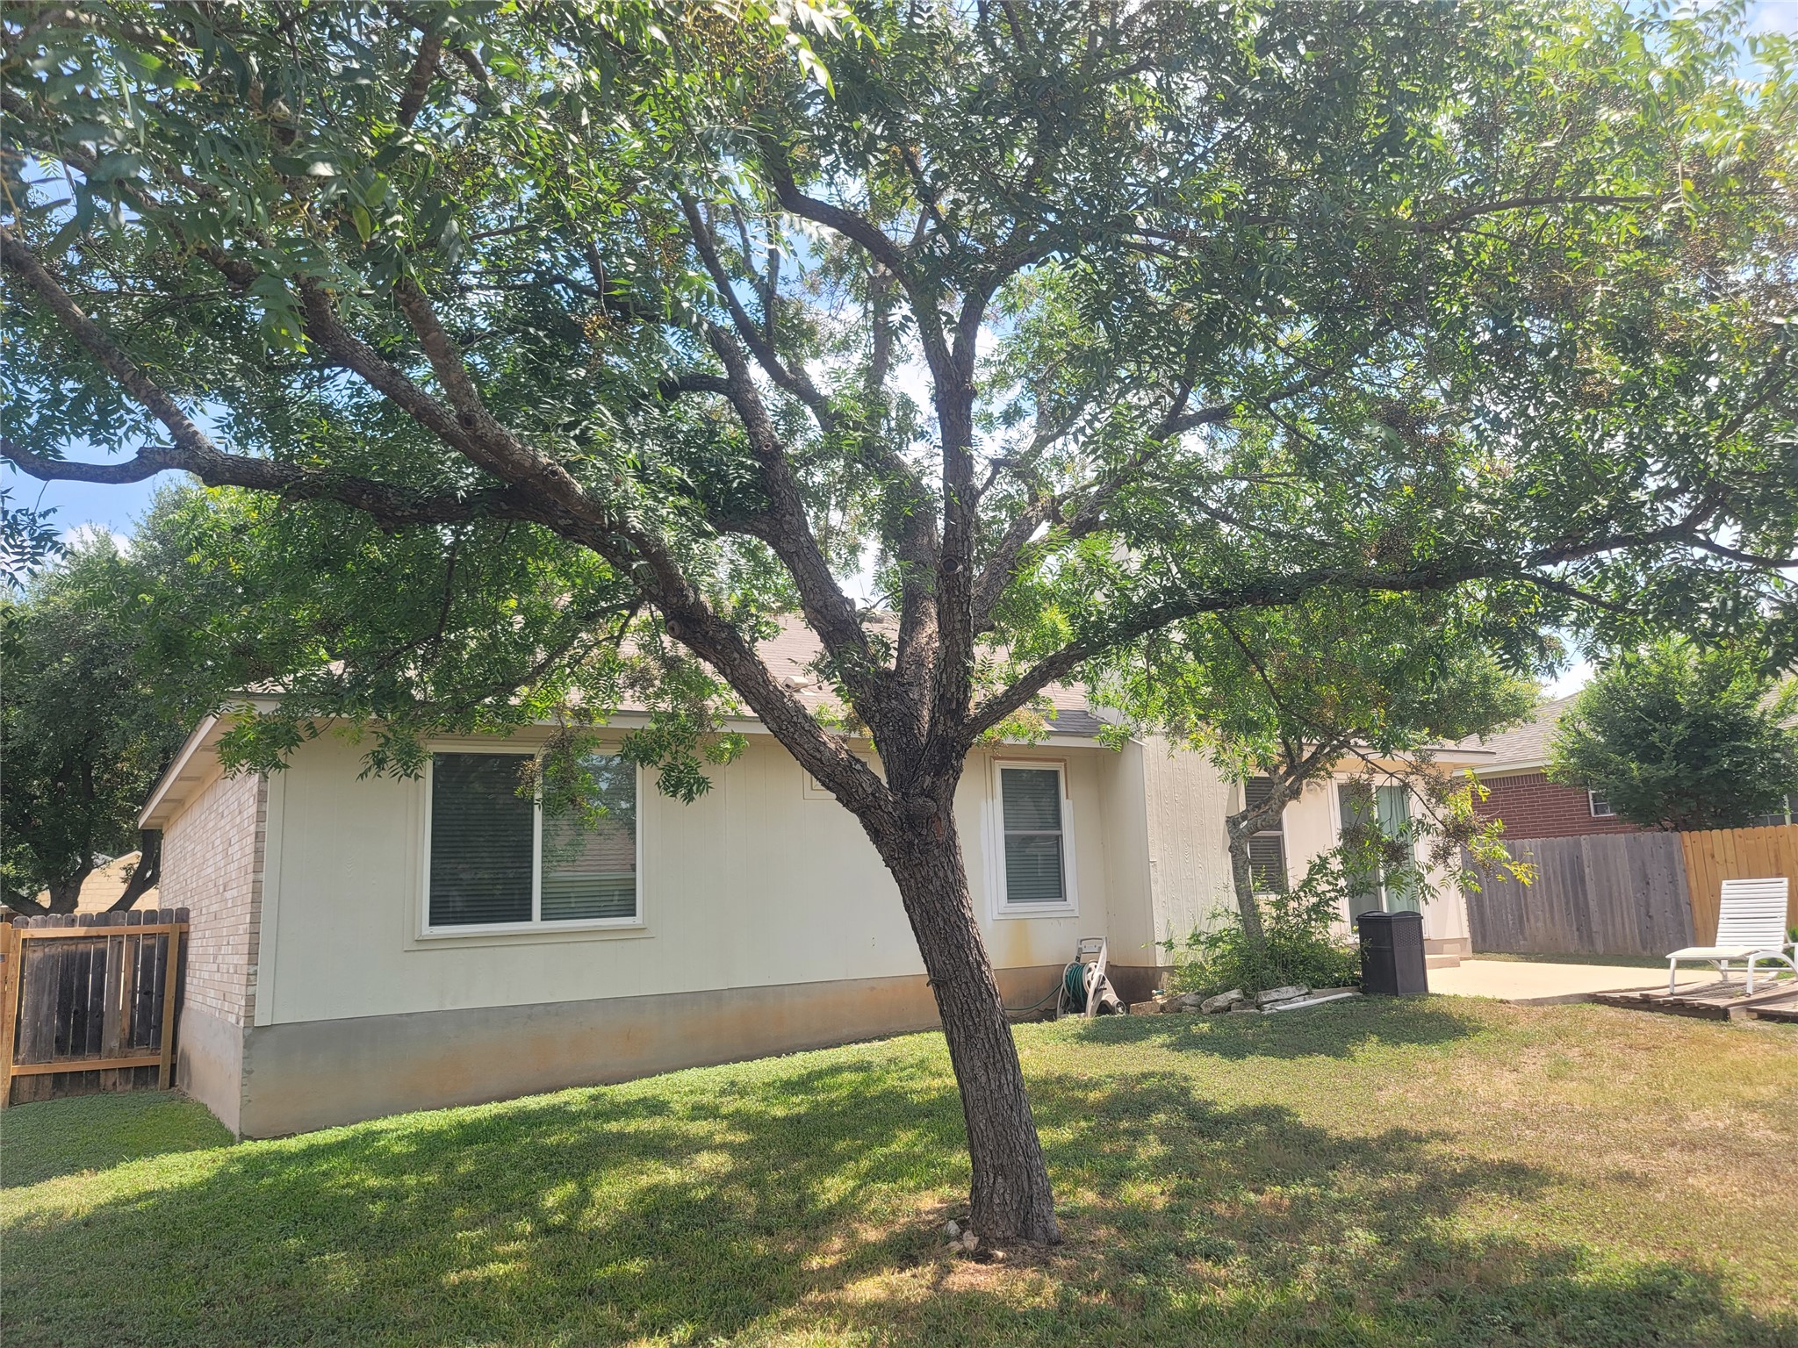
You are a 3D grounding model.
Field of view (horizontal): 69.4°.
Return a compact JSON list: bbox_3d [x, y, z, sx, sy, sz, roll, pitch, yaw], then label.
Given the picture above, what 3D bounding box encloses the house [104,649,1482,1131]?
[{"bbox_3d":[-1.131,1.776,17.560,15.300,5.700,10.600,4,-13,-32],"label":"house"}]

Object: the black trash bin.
[{"bbox_3d":[4.809,2.697,12.641,0.410,0.810,0.410,4,-13,-32],"label":"black trash bin"}]

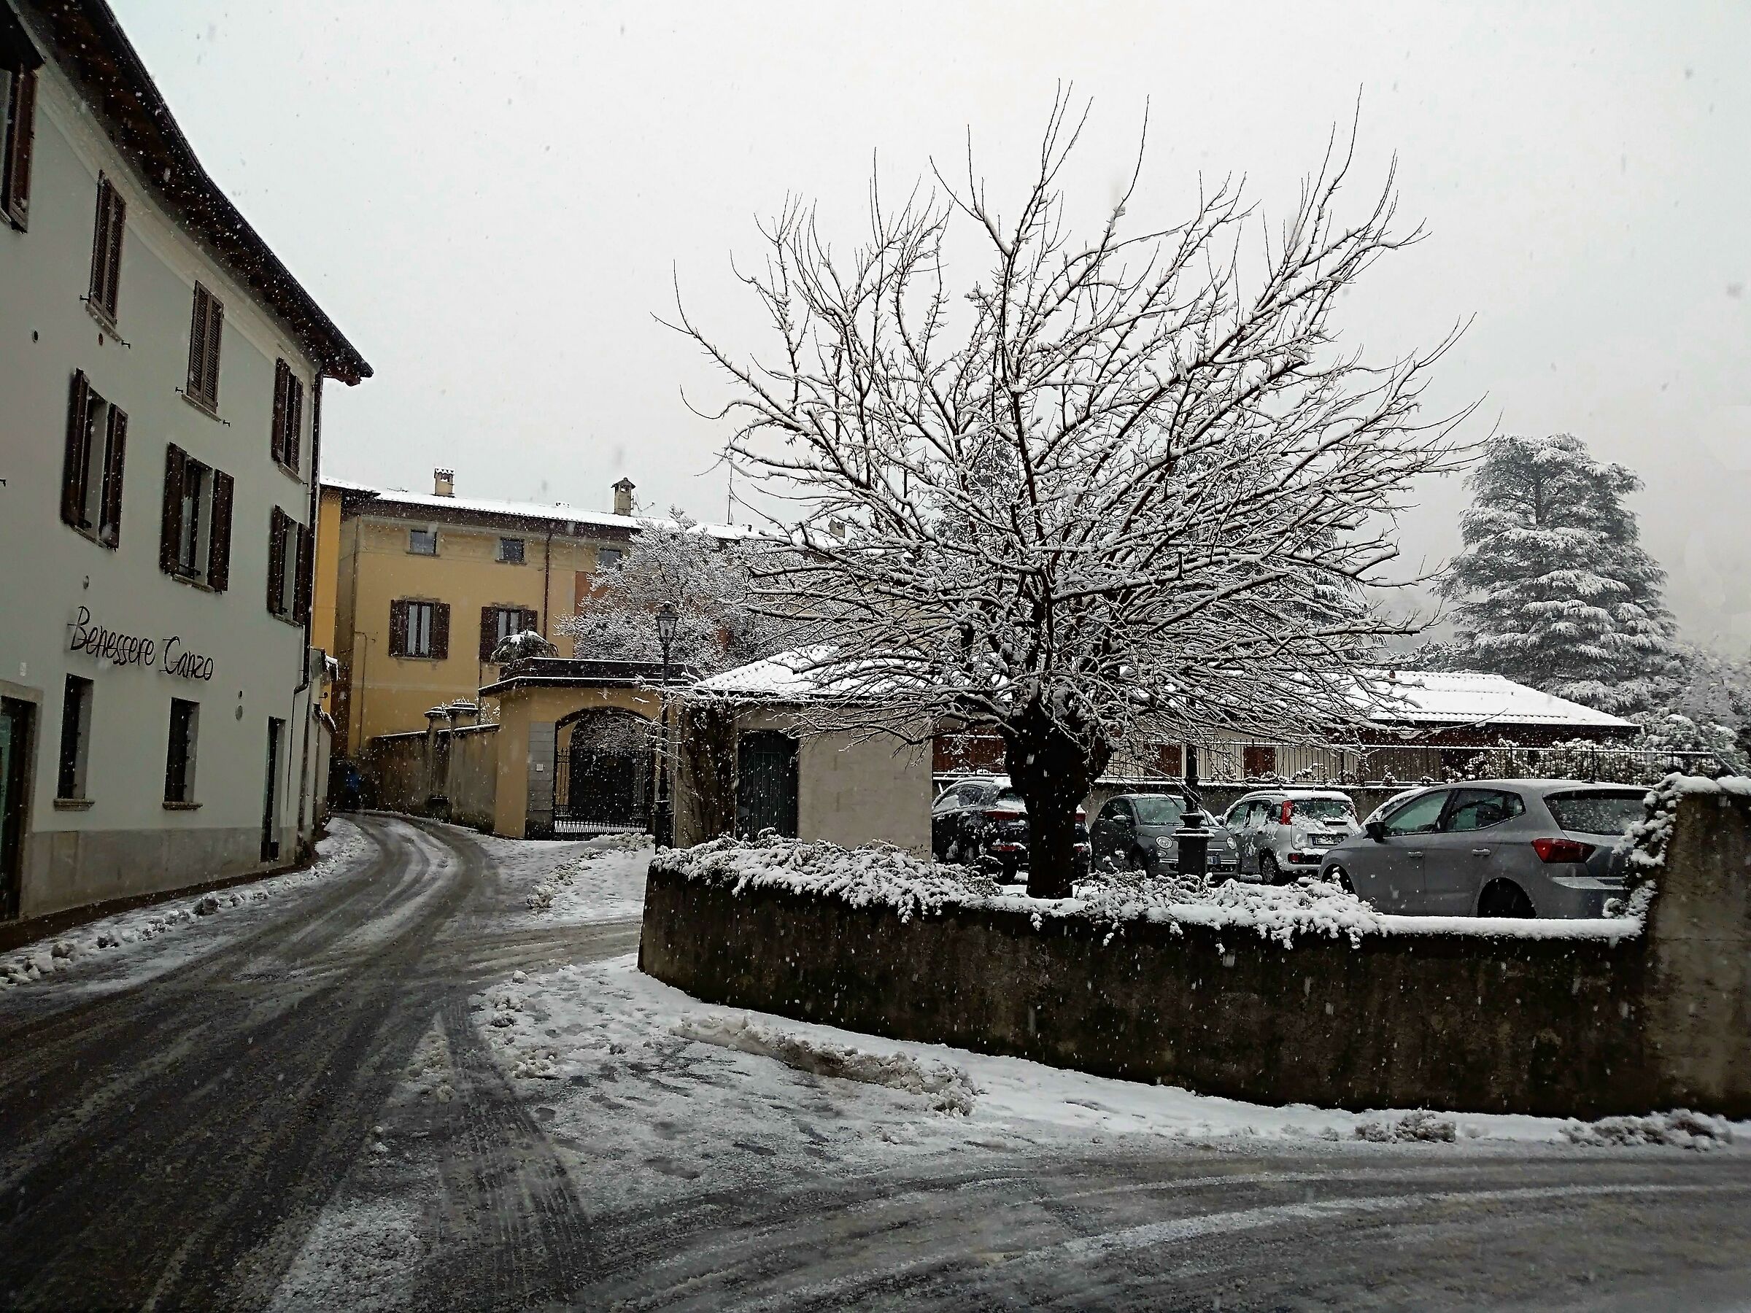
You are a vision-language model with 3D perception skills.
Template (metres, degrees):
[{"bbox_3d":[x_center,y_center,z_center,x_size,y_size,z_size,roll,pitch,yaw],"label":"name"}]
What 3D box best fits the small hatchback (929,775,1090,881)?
[{"bbox_3d":[1.969,2.973,22.500,1.810,1.600,4.250,2,-7,-15],"label":"small hatchback"}]

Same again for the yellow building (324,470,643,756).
[{"bbox_3d":[-11.607,0.154,41.406,10.500,10.100,8.000,5,-7,-32],"label":"yellow building"}]

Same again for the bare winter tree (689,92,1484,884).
[{"bbox_3d":[1.589,-1.216,10.700,6.200,7.008,6.000,0,-6,8],"label":"bare winter tree"}]

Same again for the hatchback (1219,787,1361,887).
[{"bbox_3d":[7.303,3.212,23.600,1.650,1.570,3.670,2,-6,-9],"label":"hatchback"}]

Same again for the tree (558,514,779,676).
[{"bbox_3d":[-5.200,0.352,33.155,5.800,8.054,5.600,2,-6,-9],"label":"tree"}]

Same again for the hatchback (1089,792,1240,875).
[{"bbox_3d":[4.987,3.159,23.000,1.630,1.500,3.570,2,-6,-11],"label":"hatchback"}]

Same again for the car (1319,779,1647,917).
[{"bbox_3d":[5.576,1.872,11.750,1.780,1.450,4.060,2,-6,-11],"label":"car"}]

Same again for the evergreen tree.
[{"bbox_3d":[28.933,-1.103,55.496,10.300,17.100,10.300,-2,-7,27],"label":"evergreen tree"}]

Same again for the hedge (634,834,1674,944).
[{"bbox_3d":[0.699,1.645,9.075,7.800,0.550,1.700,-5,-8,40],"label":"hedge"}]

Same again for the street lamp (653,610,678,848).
[{"bbox_3d":[-3.850,1.346,24.193,0.450,4.700,0.450,1,-6,0],"label":"street lamp"}]

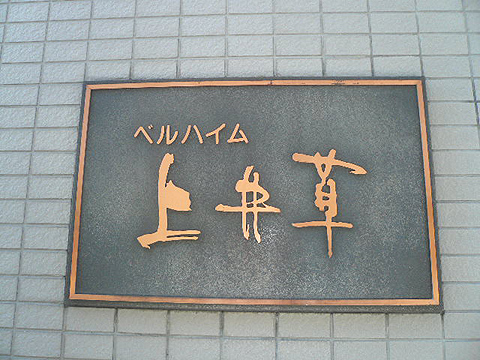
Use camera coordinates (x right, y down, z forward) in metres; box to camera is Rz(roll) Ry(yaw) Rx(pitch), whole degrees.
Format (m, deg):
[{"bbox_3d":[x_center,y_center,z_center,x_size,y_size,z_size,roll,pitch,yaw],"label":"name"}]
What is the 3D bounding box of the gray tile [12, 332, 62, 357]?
[{"bbox_3d":[-0.378,0.307,0.730,0.095,0.045,0.010,0,-11,3],"label":"gray tile"}]

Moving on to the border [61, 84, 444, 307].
[{"bbox_3d":[0.019,0.015,0.752,0.675,0.426,0.015,0,-11,3],"label":"border"}]

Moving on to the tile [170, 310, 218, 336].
[{"bbox_3d":[-0.083,0.265,0.720,0.095,0.045,0.009,0,-11,3],"label":"tile"}]

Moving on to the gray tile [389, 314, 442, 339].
[{"bbox_3d":[0.313,0.261,0.698,0.095,0.045,0.010,0,-11,3],"label":"gray tile"}]

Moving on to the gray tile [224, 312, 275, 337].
[{"bbox_3d":[0.018,0.265,0.714,0.095,0.045,0.009,0,-11,3],"label":"gray tile"}]

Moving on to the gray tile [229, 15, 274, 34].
[{"bbox_3d":[0.023,-0.329,0.825,0.095,0.045,0.009,0,-11,3],"label":"gray tile"}]

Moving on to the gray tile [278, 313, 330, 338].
[{"bbox_3d":[0.116,0.264,0.710,0.095,0.045,0.010,0,-11,3],"label":"gray tile"}]

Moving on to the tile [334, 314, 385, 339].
[{"bbox_3d":[0.215,0.263,0.704,0.095,0.045,0.010,0,-11,3],"label":"tile"}]

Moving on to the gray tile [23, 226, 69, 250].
[{"bbox_3d":[-0.381,0.114,0.765,0.095,0.045,0.009,0,-11,3],"label":"gray tile"}]

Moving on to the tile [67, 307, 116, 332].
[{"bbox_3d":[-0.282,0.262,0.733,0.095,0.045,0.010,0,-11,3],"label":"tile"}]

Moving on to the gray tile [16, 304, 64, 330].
[{"bbox_3d":[-0.380,0.260,0.738,0.095,0.045,0.009,0,-11,3],"label":"gray tile"}]

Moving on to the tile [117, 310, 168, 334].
[{"bbox_3d":[-0.183,0.263,0.727,0.095,0.045,0.010,0,-11,3],"label":"tile"}]

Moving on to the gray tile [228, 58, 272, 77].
[{"bbox_3d":[0.022,-0.232,0.807,0.095,0.045,0.009,0,-11,3],"label":"gray tile"}]

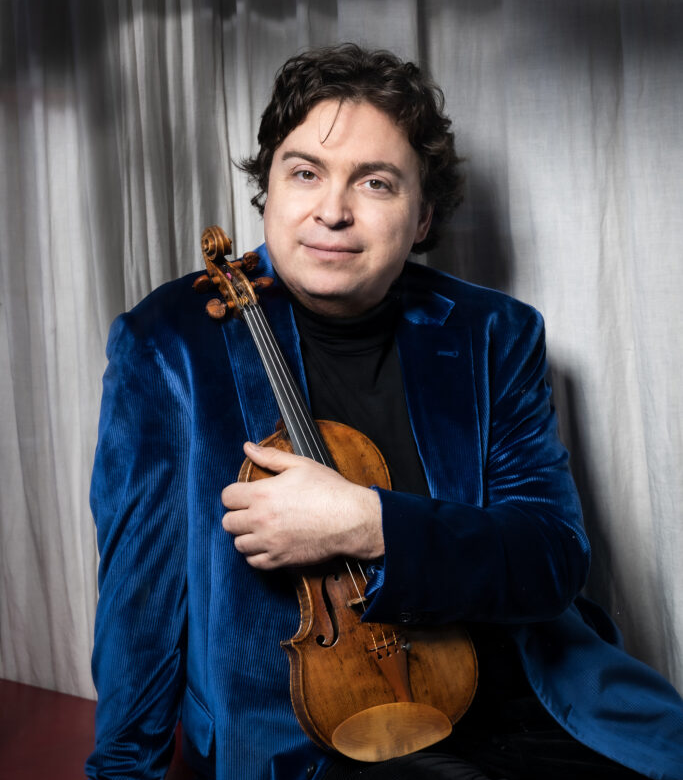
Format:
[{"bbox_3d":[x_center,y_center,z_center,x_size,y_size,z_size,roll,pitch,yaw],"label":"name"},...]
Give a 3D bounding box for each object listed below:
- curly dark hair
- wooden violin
[{"bbox_3d":[0.015,-0.255,1.830,0.218,0.213,0.215,8,8,9],"label":"curly dark hair"},{"bbox_3d":[-0.026,0.093,1.819,0.202,0.597,0.090,-18,-6,-24],"label":"wooden violin"}]

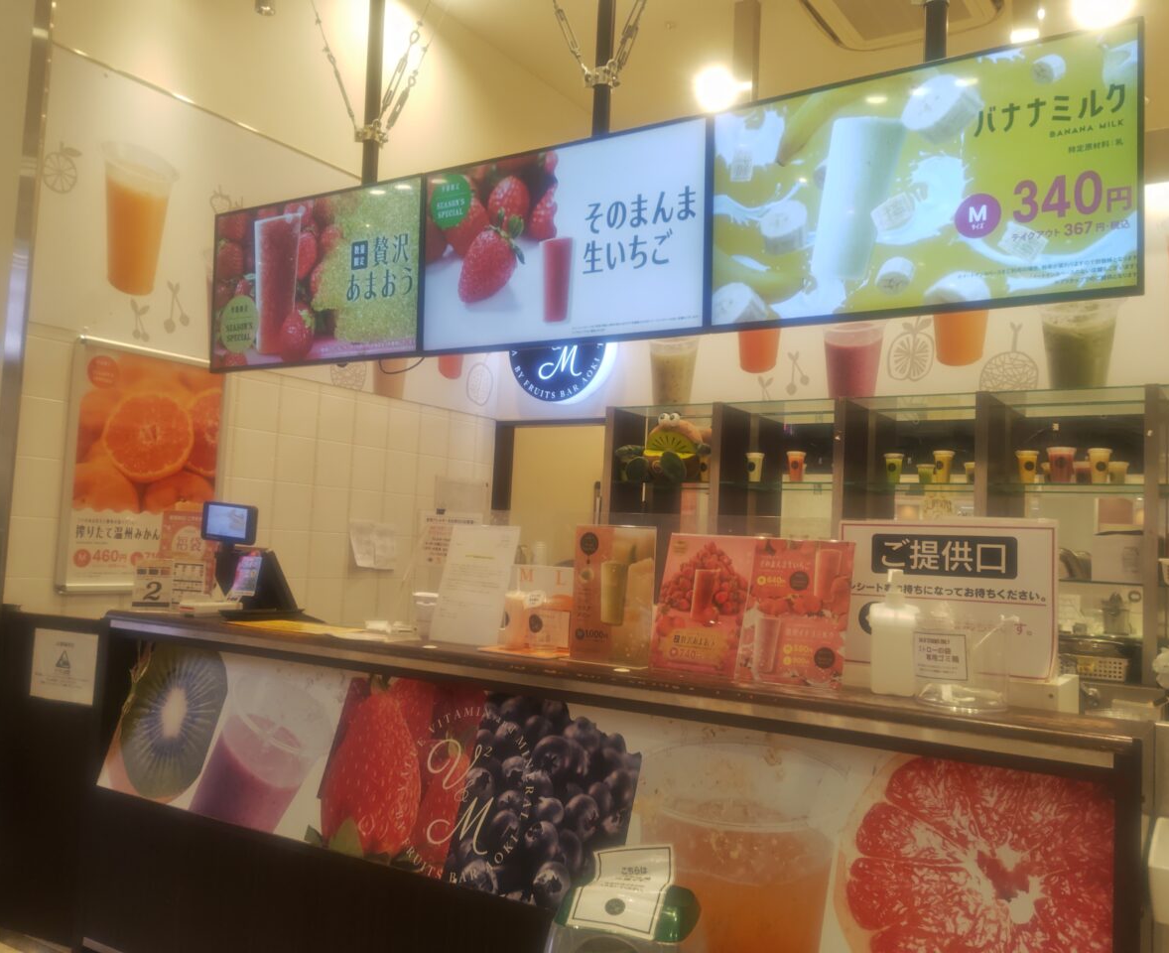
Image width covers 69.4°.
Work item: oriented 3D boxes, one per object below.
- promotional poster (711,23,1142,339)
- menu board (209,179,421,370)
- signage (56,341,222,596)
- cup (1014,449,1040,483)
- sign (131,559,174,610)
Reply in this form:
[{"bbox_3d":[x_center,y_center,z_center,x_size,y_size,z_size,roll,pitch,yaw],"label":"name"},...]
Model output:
[{"bbox_3d":[0.801,-0.702,2.117,1.004,0.624,0.060,0,-5,28],"label":"promotional poster"},{"bbox_3d":[-0.980,-0.709,3.077,1.033,0.626,0.060,0,-5,28],"label":"menu board"},{"bbox_3d":[-1.749,-0.021,3.419,0.030,0.977,0.612,-1,-5,39],"label":"signage"},{"bbox_3d":[1.736,-0.037,3.308,0.080,0.128,0.080,0,-5,28],"label":"cup"},{"bbox_3d":[-1.523,0.383,2.992,0.138,0.180,0.040,4,-4,-17],"label":"sign"}]

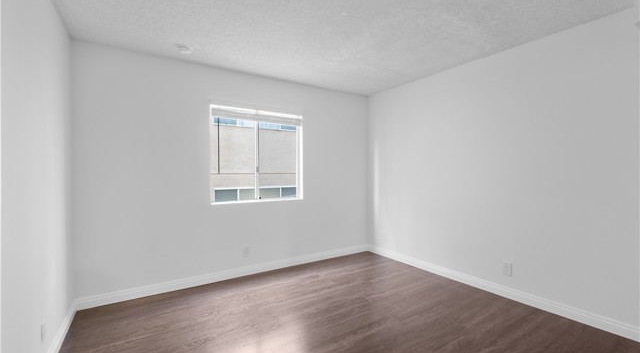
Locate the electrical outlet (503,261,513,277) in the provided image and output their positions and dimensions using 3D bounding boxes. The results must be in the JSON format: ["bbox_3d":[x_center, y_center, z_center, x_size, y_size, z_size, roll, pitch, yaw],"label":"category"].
[{"bbox_3d":[1.847,0.911,2.625,0.011,0.126,0.079,-1,1,-33],"label":"electrical outlet"}]

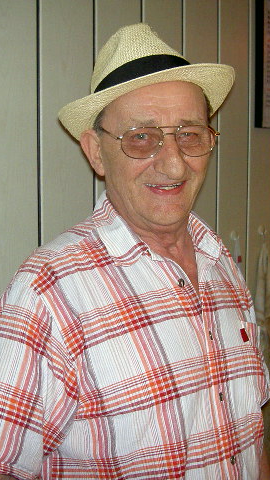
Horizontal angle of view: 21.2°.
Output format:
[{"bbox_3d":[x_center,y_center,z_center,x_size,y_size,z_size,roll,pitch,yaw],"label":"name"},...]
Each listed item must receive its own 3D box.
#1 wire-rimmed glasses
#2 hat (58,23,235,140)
[{"bbox_3d":[0.028,-0.148,1.022,0.143,0.048,0.138,-3,17,-17],"label":"wire-rimmed glasses"},{"bbox_3d":[0.009,-0.237,1.055,0.256,0.124,0.280,-14,-11,-9],"label":"hat"}]

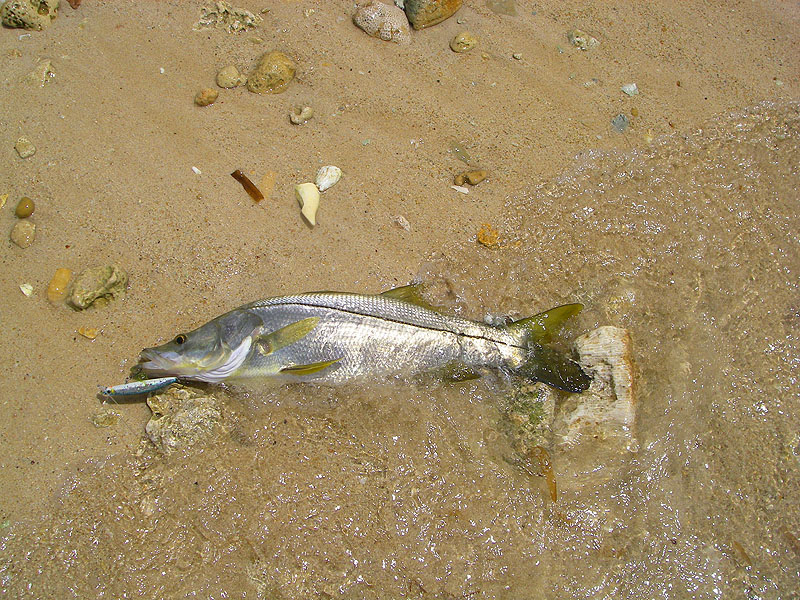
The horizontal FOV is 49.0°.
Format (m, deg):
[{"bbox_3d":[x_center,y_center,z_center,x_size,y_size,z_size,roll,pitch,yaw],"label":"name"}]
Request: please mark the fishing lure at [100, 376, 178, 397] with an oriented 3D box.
[{"bbox_3d":[-0.393,0.131,1.328,0.117,0.020,0.021,-10,64,-5],"label":"fishing lure"}]

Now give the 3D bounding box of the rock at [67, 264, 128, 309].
[{"bbox_3d":[-0.485,-0.023,1.408,0.098,0.050,0.063,-7,64,-3],"label":"rock"}]

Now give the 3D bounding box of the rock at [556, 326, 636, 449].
[{"bbox_3d":[0.293,0.129,1.324,0.123,0.075,0.180,0,64,0],"label":"rock"}]

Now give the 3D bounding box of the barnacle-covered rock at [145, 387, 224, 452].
[{"bbox_3d":[-0.323,0.177,1.309,0.119,0.060,0.097,0,64,0],"label":"barnacle-covered rock"}]

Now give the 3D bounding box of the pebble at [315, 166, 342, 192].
[{"bbox_3d":[-0.117,-0.197,1.435,0.034,0.015,0.049,24,67,11],"label":"pebble"}]

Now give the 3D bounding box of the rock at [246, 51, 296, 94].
[{"bbox_3d":[-0.222,-0.393,1.515,0.070,0.048,0.088,40,71,17],"label":"rock"}]

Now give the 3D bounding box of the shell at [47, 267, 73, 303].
[{"bbox_3d":[-0.525,-0.022,1.354,0.029,0.017,0.056,4,65,2],"label":"shell"}]

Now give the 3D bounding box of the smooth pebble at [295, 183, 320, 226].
[{"bbox_3d":[-0.150,-0.163,1.492,0.036,0.014,0.083,-14,65,-7],"label":"smooth pebble"}]

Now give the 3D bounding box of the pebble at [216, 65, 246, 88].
[{"bbox_3d":[-0.308,-0.409,1.604,0.056,0.033,0.047,0,64,0],"label":"pebble"}]

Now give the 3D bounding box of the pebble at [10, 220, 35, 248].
[{"bbox_3d":[-0.607,-0.105,1.411,0.035,0.030,0.049,5,65,2],"label":"pebble"}]

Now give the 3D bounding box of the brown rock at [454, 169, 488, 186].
[{"bbox_3d":[0.118,-0.203,1.465,0.049,0.018,0.022,-18,65,-9],"label":"brown rock"}]

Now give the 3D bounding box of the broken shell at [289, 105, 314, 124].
[{"bbox_3d":[-0.176,-0.330,1.571,0.043,0.020,0.034,0,64,0],"label":"broken shell"}]

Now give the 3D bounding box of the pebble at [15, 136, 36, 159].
[{"bbox_3d":[-0.624,-0.254,1.463,0.029,0.014,0.044,-29,68,-13],"label":"pebble"}]

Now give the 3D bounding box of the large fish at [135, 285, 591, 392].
[{"bbox_3d":[-0.058,0.051,1.348,0.694,0.085,0.171,0,64,0],"label":"large fish"}]

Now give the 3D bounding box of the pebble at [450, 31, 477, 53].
[{"bbox_3d":[0.112,-0.455,1.552,0.046,0.027,0.039,-18,66,-8],"label":"pebble"}]

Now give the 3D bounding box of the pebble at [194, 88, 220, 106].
[{"bbox_3d":[-0.337,-0.352,1.529,0.043,0.025,0.030,-26,68,-11],"label":"pebble"}]

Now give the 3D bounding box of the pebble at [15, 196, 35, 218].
[{"bbox_3d":[-0.602,-0.148,1.409,0.028,0.022,0.037,5,65,2],"label":"pebble"}]

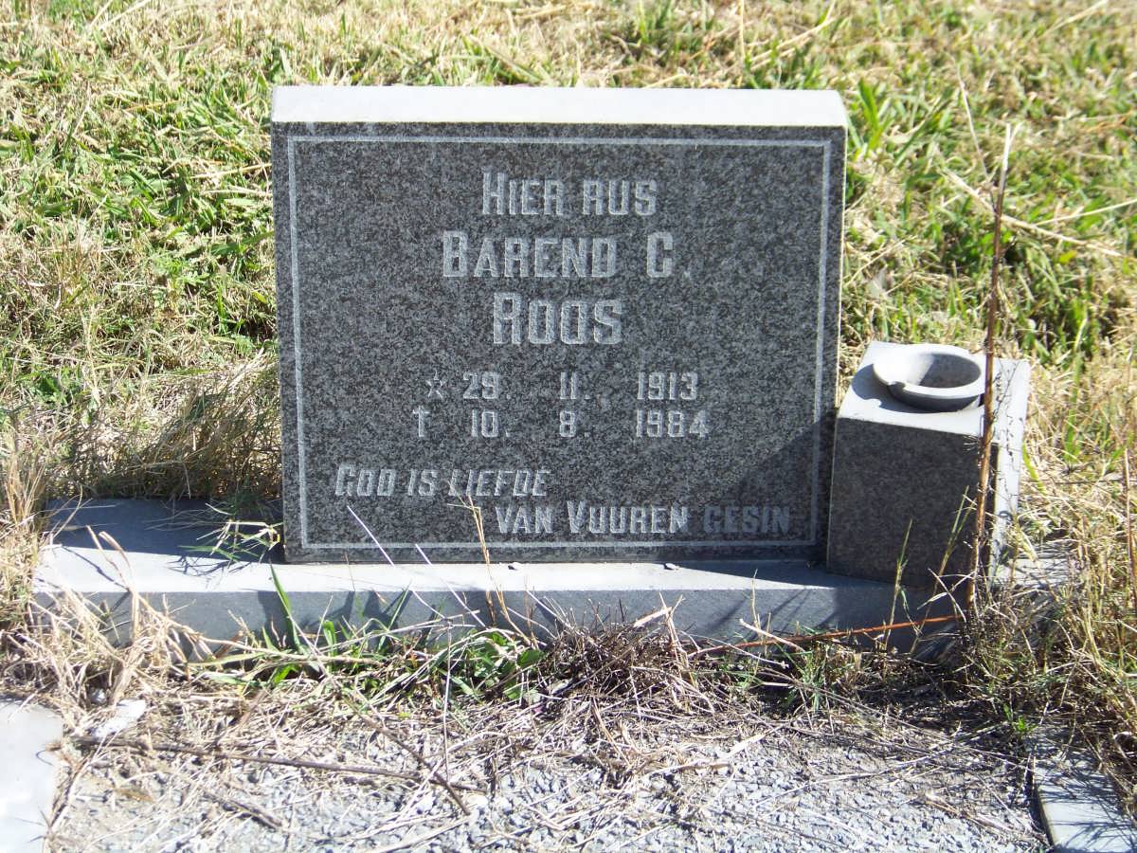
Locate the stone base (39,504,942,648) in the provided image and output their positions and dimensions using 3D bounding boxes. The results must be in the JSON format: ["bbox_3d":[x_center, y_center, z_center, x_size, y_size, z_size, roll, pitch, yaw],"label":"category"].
[{"bbox_3d":[-0.019,0.142,3.247,0.933,0.078,0.178,0,27,-1],"label":"stone base"}]

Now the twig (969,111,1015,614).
[{"bbox_3d":[0.367,-0.044,3.024,0.014,0.470,0.014,0,27,-1],"label":"twig"}]

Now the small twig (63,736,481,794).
[{"bbox_3d":[-0.253,0.294,3.024,0.371,0.009,0.012,6,28,11],"label":"small twig"}]

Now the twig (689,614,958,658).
[{"bbox_3d":[0.230,0.190,3.150,0.243,0.009,0.010,-8,27,3],"label":"twig"}]

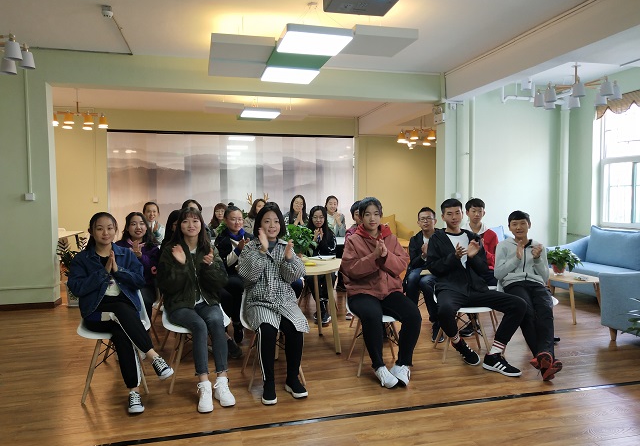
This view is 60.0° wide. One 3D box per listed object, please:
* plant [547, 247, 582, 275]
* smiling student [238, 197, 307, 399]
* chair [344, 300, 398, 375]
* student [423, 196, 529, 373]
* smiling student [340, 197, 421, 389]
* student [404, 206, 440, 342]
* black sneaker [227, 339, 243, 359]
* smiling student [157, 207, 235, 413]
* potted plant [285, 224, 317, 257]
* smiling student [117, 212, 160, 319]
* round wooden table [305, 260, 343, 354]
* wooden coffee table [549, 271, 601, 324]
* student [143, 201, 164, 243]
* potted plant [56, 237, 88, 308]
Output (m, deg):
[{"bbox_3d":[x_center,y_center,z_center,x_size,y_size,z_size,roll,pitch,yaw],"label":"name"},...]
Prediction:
[{"bbox_3d":[2.684,0.406,6.147,0.380,0.340,0.370,-1,3,0],"label":"plant"},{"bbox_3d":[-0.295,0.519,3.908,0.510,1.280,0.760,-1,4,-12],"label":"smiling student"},{"bbox_3d":[0.430,0.722,4.360,0.460,0.810,0.520,-1,3,-7],"label":"chair"},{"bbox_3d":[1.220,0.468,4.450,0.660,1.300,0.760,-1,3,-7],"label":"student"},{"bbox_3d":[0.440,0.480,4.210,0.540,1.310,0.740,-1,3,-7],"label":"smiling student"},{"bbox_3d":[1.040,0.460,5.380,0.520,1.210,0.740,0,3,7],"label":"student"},{"bbox_3d":[-0.735,1.063,4.682,0.095,0.110,0.250,-2,4,-25],"label":"black sneaker"},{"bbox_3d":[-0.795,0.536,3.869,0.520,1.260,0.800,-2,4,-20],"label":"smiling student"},{"bbox_3d":[-0.183,0.204,5.200,0.310,0.350,0.310,0,3,6],"label":"potted plant"},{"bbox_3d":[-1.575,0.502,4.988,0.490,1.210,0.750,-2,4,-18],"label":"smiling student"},{"bbox_3d":[-0.233,0.734,4.913,0.860,0.730,0.860,-1,3,0],"label":"round wooden table"},{"bbox_3d":[2.680,0.799,6.200,0.550,0.425,0.950,-1,3,-16],"label":"wooden coffee table"},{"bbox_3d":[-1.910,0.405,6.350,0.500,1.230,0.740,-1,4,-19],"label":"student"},{"bbox_3d":[-2.965,0.567,6.865,0.500,0.880,0.480,-1,4,-12],"label":"potted plant"}]

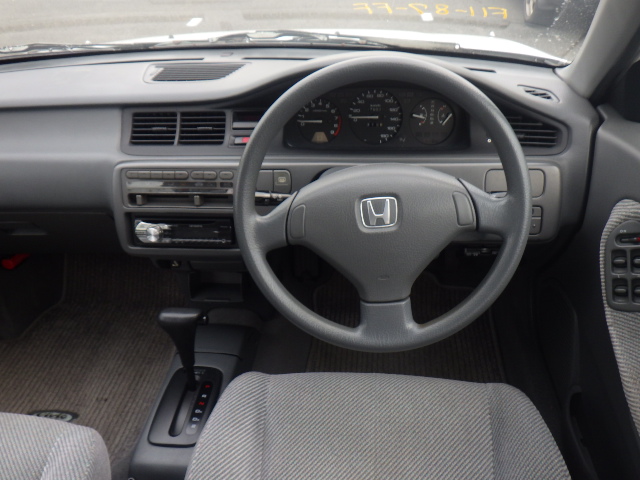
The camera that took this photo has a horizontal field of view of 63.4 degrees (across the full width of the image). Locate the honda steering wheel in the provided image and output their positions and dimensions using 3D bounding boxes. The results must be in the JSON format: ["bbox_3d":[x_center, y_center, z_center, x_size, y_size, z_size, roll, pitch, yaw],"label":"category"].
[{"bbox_3d":[0.083,-0.048,0.685,0.380,0.380,0.090,-2,3,0],"label":"honda steering wheel"}]

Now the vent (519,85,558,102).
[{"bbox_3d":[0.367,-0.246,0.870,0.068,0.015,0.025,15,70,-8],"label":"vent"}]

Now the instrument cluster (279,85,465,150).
[{"bbox_3d":[0.092,-0.208,0.875,0.310,0.115,0.060,1,18,5],"label":"instrument cluster"}]

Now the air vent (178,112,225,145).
[{"bbox_3d":[-0.195,-0.185,0.860,0.078,0.053,0.025,0,10,0],"label":"air vent"}]

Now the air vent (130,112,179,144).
[{"bbox_3d":[-0.275,-0.185,0.860,0.078,0.053,0.025,0,10,0],"label":"air vent"}]

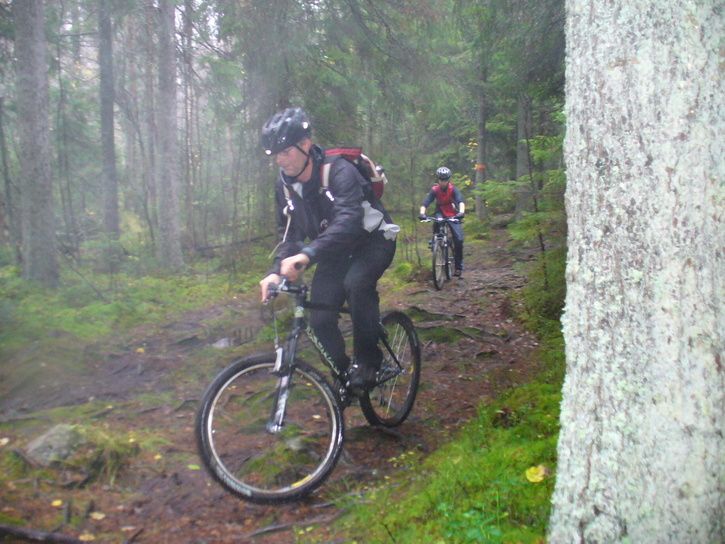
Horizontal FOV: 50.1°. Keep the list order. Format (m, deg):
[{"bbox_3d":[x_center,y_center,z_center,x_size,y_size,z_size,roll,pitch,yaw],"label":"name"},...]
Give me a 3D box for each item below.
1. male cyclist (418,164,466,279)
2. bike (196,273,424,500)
[{"bbox_3d":[1.153,-0.717,10.900,0.600,1.540,0.780,1,5,14],"label":"male cyclist"},{"bbox_3d":[-0.114,0.428,3.887,0.560,1.040,1.700,3,9,31],"label":"bike"}]

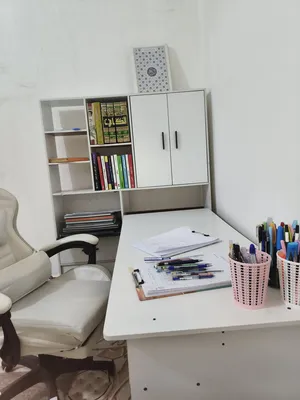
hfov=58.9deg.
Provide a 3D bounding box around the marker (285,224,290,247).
[{"bbox_3d":[0.394,0.140,0.766,0.011,0.142,0.011,-4,9,-2],"label":"marker"}]

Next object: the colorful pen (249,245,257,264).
[{"bbox_3d":[0.263,0.182,0.677,0.013,0.143,0.013,-4,9,-2],"label":"colorful pen"}]

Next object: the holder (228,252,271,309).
[{"bbox_3d":[0.253,0.202,0.674,0.101,0.120,0.101,-4,9,-2],"label":"holder"}]

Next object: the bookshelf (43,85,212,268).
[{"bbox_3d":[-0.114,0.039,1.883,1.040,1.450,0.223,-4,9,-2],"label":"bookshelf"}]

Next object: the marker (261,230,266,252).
[{"bbox_3d":[0.330,0.158,0.766,0.011,0.145,0.011,-4,9,-2],"label":"marker"}]

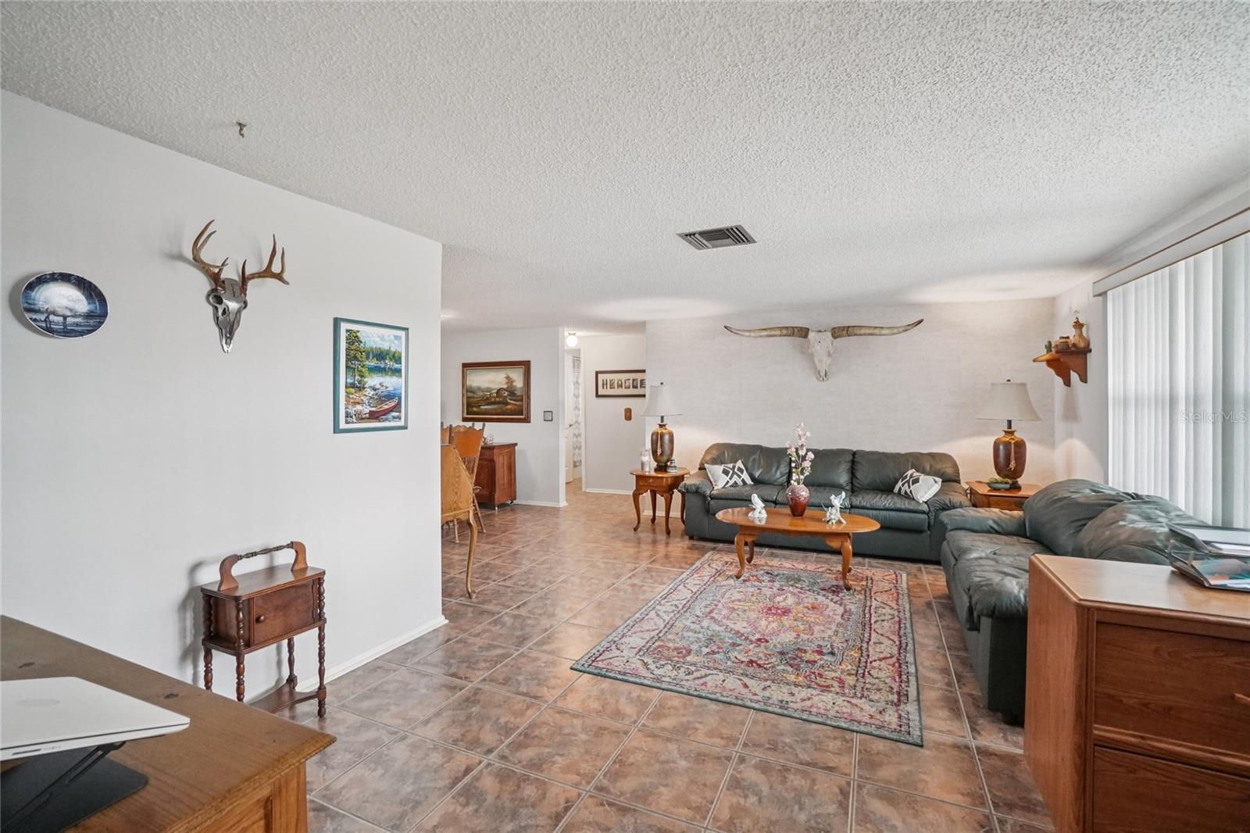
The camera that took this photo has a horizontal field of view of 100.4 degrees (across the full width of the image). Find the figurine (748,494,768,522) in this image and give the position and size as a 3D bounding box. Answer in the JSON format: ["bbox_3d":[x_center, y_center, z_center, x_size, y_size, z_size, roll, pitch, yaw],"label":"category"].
[{"bbox_3d":[1.092,0.723,4.270,0.147,0.206,0.118,-1,2,-28],"label":"figurine"}]

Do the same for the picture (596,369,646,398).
[{"bbox_3d":[-0.022,-0.487,7.853,0.960,0.421,0.029,0,1,24],"label":"picture"}]

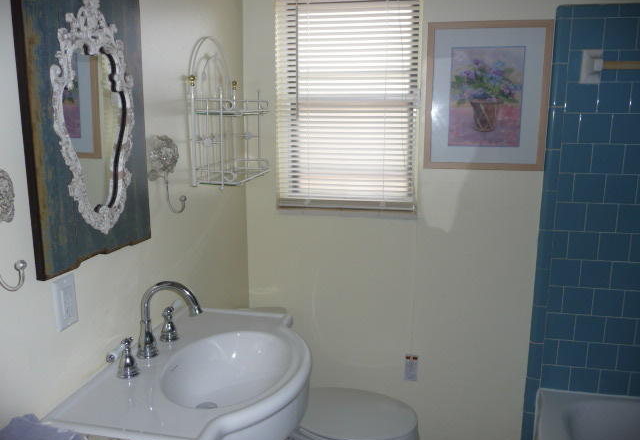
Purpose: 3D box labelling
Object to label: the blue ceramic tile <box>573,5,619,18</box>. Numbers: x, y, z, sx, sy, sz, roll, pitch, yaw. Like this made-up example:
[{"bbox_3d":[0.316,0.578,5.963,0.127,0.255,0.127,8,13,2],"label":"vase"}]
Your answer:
[{"bbox_3d":[0.978,-0.739,1.839,0.152,0.045,0.013,2,10,10],"label":"blue ceramic tile"}]

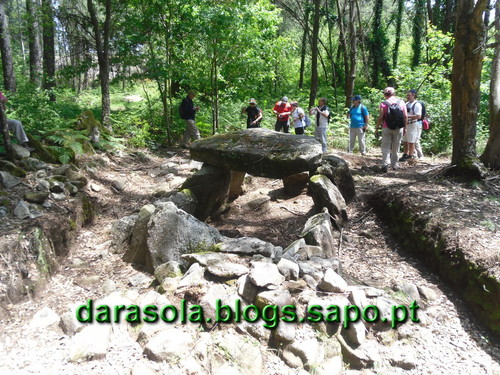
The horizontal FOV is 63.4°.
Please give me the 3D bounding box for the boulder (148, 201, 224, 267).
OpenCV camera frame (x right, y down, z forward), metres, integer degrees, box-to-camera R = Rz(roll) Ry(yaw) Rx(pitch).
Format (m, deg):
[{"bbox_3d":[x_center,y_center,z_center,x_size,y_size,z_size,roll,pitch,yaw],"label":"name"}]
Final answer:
[{"bbox_3d":[-0.681,0.481,4.338,0.780,0.588,0.450,2,11,10],"label":"boulder"}]

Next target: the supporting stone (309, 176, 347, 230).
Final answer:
[{"bbox_3d":[1.118,0.159,5.723,0.400,0.621,0.620,-3,11,-15],"label":"supporting stone"}]

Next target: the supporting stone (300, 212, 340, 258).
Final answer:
[{"bbox_3d":[0.782,0.502,4.484,0.400,0.393,0.480,-3,11,-15],"label":"supporting stone"}]

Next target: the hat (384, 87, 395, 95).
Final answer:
[{"bbox_3d":[2.896,-2.004,8.396,0.180,0.160,0.250,1,10,8],"label":"hat"}]

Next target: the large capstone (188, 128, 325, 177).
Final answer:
[{"bbox_3d":[0.088,-0.613,6.496,2.050,0.620,1.500,0,10,0],"label":"large capstone"}]

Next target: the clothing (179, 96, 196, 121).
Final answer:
[{"bbox_3d":[-1.821,-2.292,11.780,0.460,0.701,0.500,0,10,0],"label":"clothing"}]

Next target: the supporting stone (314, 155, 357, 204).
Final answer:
[{"bbox_3d":[1.445,-0.151,6.835,0.640,0.770,0.750,-2,11,-10],"label":"supporting stone"}]

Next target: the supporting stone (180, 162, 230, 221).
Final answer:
[{"bbox_3d":[-0.666,0.036,6.056,0.660,0.783,0.750,3,11,15],"label":"supporting stone"}]

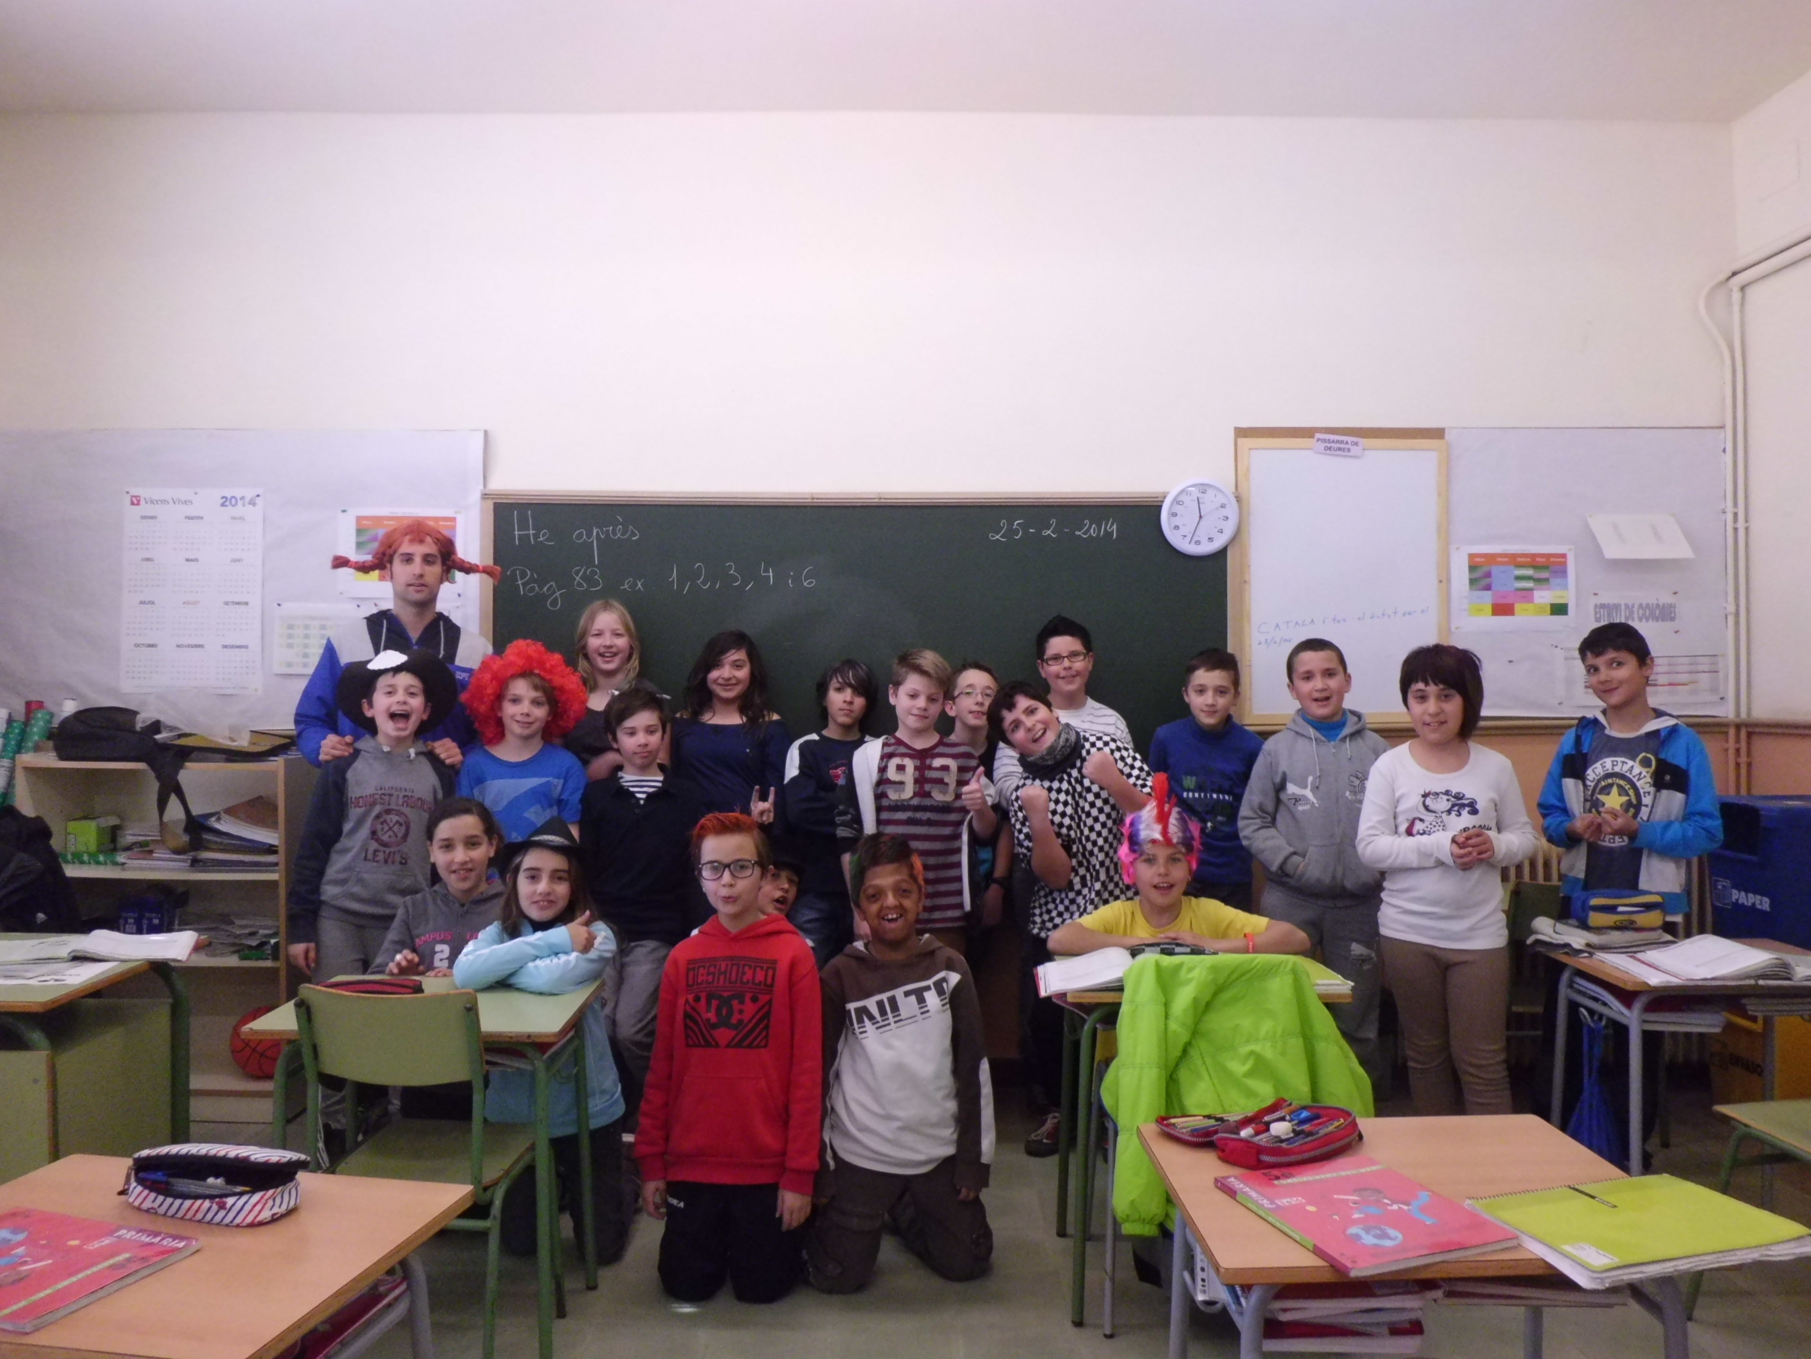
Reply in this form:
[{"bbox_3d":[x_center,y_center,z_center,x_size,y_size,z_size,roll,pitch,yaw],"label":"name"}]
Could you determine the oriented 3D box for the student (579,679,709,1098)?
[{"bbox_3d":[-0.752,0.707,3.900,0.410,1.380,0.290,0,0,-7],"label":"student"}]

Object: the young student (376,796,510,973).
[{"bbox_3d":[-1.100,0.800,3.315,0.370,1.020,0.440,0,1,-6],"label":"young student"}]

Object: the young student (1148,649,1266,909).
[{"bbox_3d":[0.917,0.649,4.150,0.400,1.480,0.280,0,0,9],"label":"young student"}]

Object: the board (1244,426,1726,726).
[{"bbox_3d":[1.975,-0.367,4.670,1.690,1.000,0.040,0,0,-2],"label":"board"}]

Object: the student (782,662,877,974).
[{"bbox_3d":[-0.170,0.616,4.062,0.400,1.360,0.270,0,1,7],"label":"student"}]

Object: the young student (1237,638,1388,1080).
[{"bbox_3d":[1.205,0.631,4.030,0.440,1.510,0.290,0,0,6],"label":"young student"}]

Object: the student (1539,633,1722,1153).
[{"bbox_3d":[1.955,0.575,3.691,0.450,1.455,0.320,1,1,31],"label":"student"}]

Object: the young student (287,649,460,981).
[{"bbox_3d":[-1.485,0.645,3.820,0.470,1.450,0.350,0,0,-11],"label":"young student"}]

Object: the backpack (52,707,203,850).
[{"bbox_3d":[-2.450,0.310,4.300,0.480,0.430,0.280,0,0,-3],"label":"backpack"}]

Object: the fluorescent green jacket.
[{"bbox_3d":[0.674,0.840,2.750,0.530,0.570,0.260,0,0,0],"label":"fluorescent green jacket"}]

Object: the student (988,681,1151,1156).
[{"bbox_3d":[0.483,0.685,4.020,0.480,1.375,0.380,0,0,6],"label":"student"}]

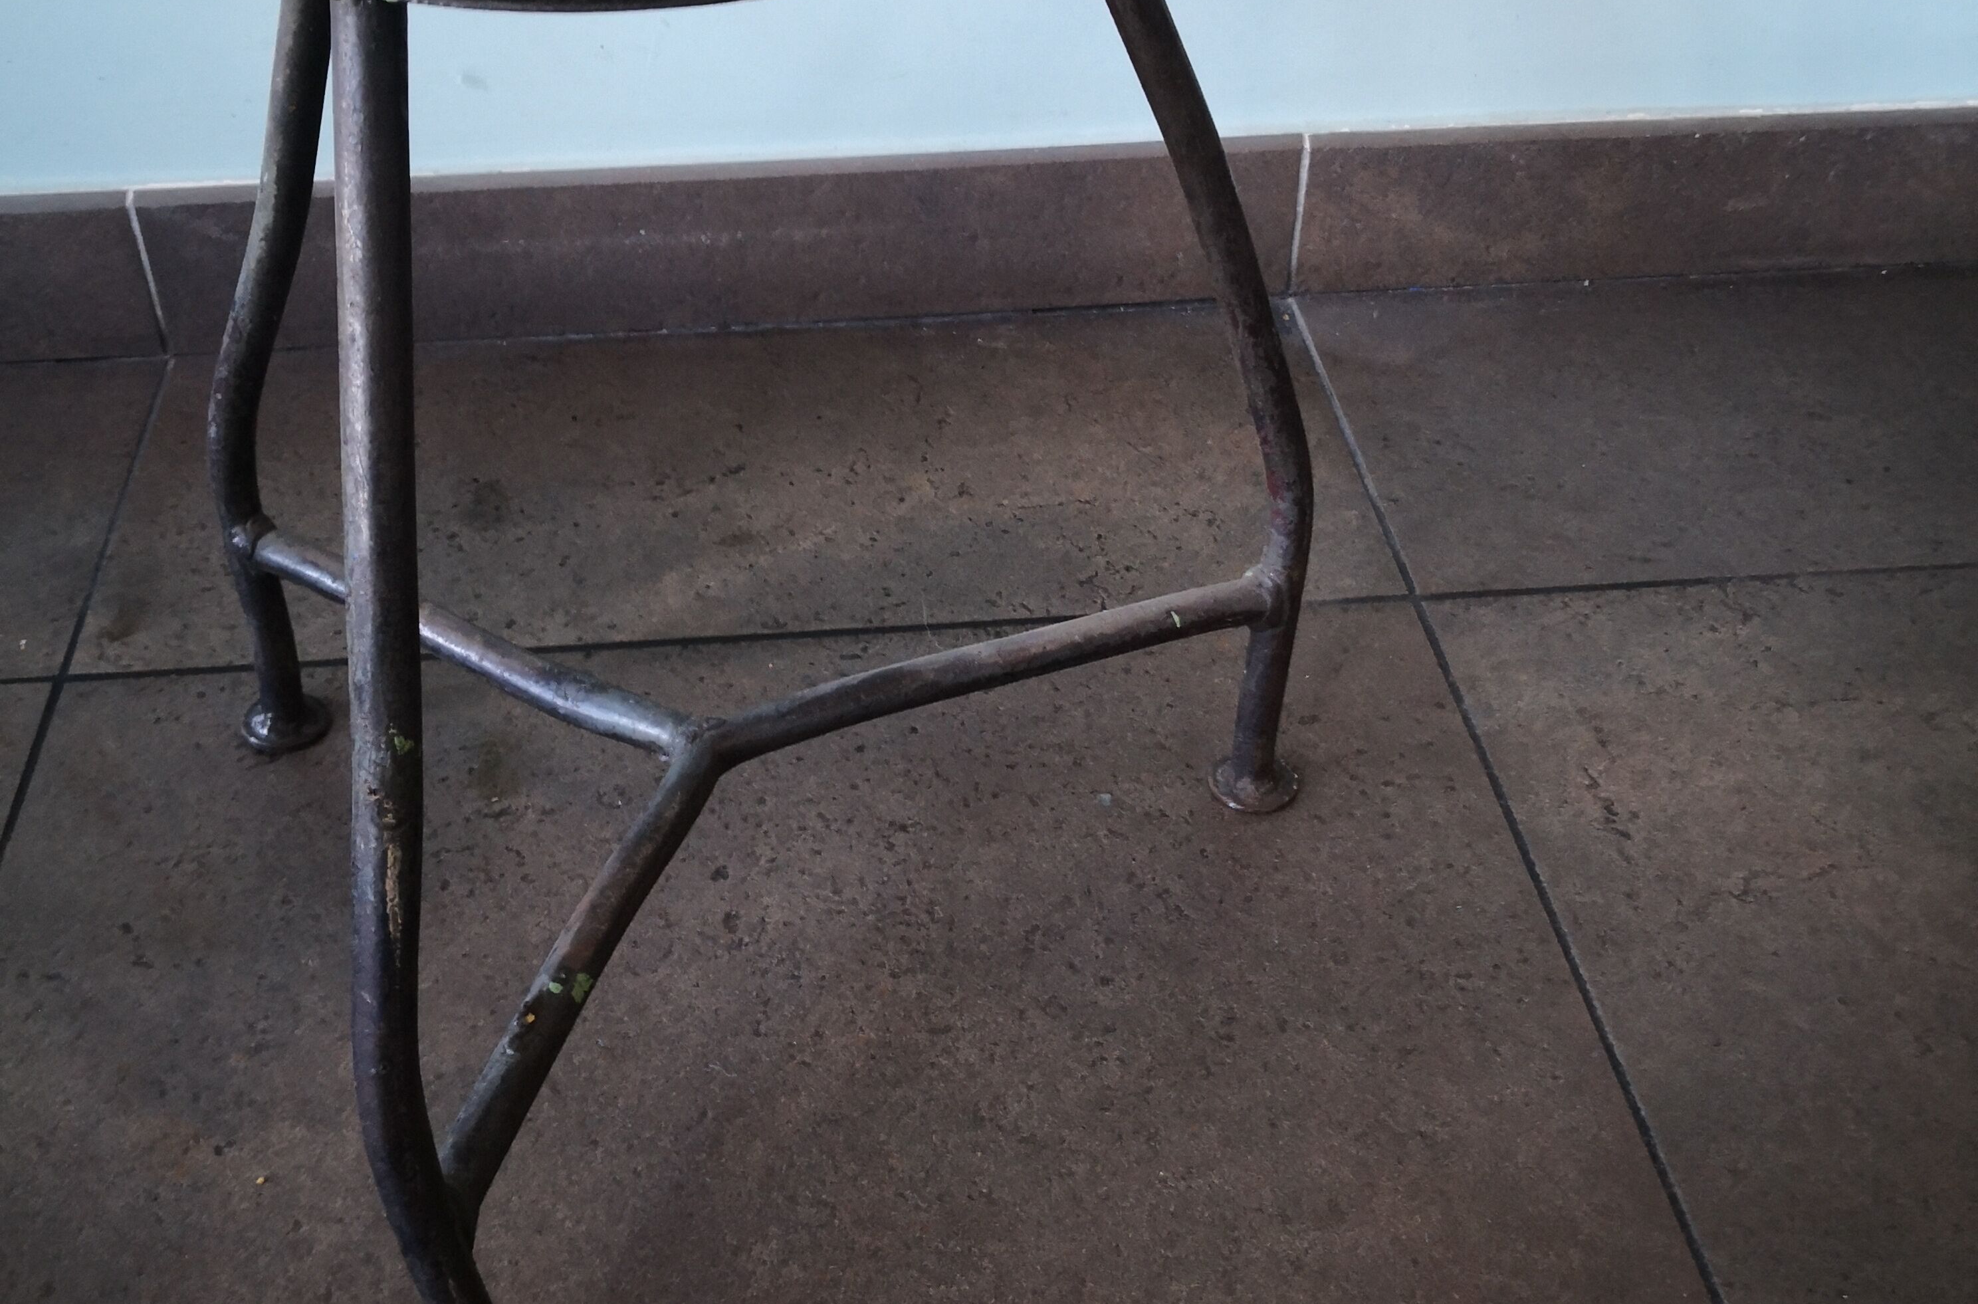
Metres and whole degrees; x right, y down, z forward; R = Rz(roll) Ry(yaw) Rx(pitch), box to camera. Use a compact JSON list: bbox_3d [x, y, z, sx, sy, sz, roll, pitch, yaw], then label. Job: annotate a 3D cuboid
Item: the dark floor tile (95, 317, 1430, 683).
[{"bbox_3d":[-0.117,-0.088,1.023,0.601,0.010,0.260,-4,41,-5],"label":"dark floor tile"}]

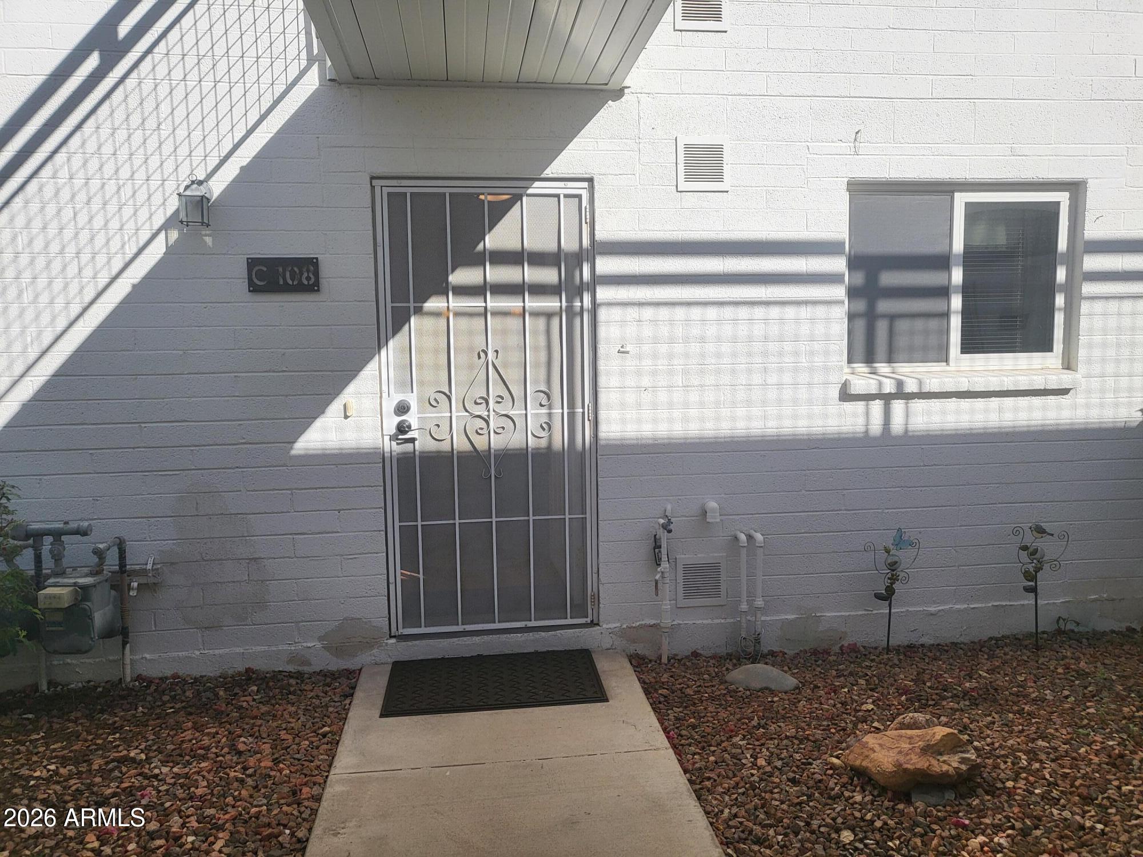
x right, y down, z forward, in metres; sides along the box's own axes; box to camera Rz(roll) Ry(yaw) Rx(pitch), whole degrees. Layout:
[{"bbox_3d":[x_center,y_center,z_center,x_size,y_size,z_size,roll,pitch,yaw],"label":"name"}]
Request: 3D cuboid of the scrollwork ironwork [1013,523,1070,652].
[{"bbox_3d":[2.248,0.768,4.137,0.285,0.620,0.100,-4,6,-6],"label":"scrollwork ironwork"}]

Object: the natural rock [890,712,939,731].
[{"bbox_3d":[1.306,1.114,3.264,0.195,0.095,0.145,-2,6,-8],"label":"natural rock"}]

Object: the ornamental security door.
[{"bbox_3d":[-0.371,-0.078,3.947,0.950,2.060,0.060,-2,6,-7],"label":"ornamental security door"}]

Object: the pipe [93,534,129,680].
[{"bbox_3d":[-1.934,0.808,3.620,0.080,0.660,0.270,-2,6,-7],"label":"pipe"}]

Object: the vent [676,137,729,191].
[{"bbox_3d":[0.598,-1.194,3.869,0.242,0.245,0.022,-2,6,-8],"label":"vent"}]

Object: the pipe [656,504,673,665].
[{"bbox_3d":[0.430,0.727,3.977,0.085,0.755,0.125,-2,6,-8],"label":"pipe"}]

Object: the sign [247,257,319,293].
[{"bbox_3d":[-1.252,-0.669,3.736,0.301,0.148,0.015,-2,6,-7],"label":"sign"}]

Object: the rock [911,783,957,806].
[{"bbox_3d":[1.201,1.208,2.904,0.155,0.080,0.120,-1,6,0],"label":"rock"}]

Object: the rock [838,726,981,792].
[{"bbox_3d":[1.184,1.155,3.053,0.480,0.145,0.260,-1,6,0],"label":"rock"}]

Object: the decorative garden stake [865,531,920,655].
[{"bbox_3d":[1.529,0.776,4.093,0.270,0.600,0.085,-2,6,-8],"label":"decorative garden stake"}]

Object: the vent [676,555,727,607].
[{"bbox_3d":[0.619,0.726,4.064,0.244,0.247,0.022,-2,6,-8],"label":"vent"}]

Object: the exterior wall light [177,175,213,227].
[{"bbox_3d":[-1.570,-0.948,3.595,0.140,0.215,0.170,-2,6,-7],"label":"exterior wall light"}]

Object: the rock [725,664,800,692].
[{"bbox_3d":[0.836,1.074,3.738,0.320,0.085,0.185,1,6,18],"label":"rock"}]

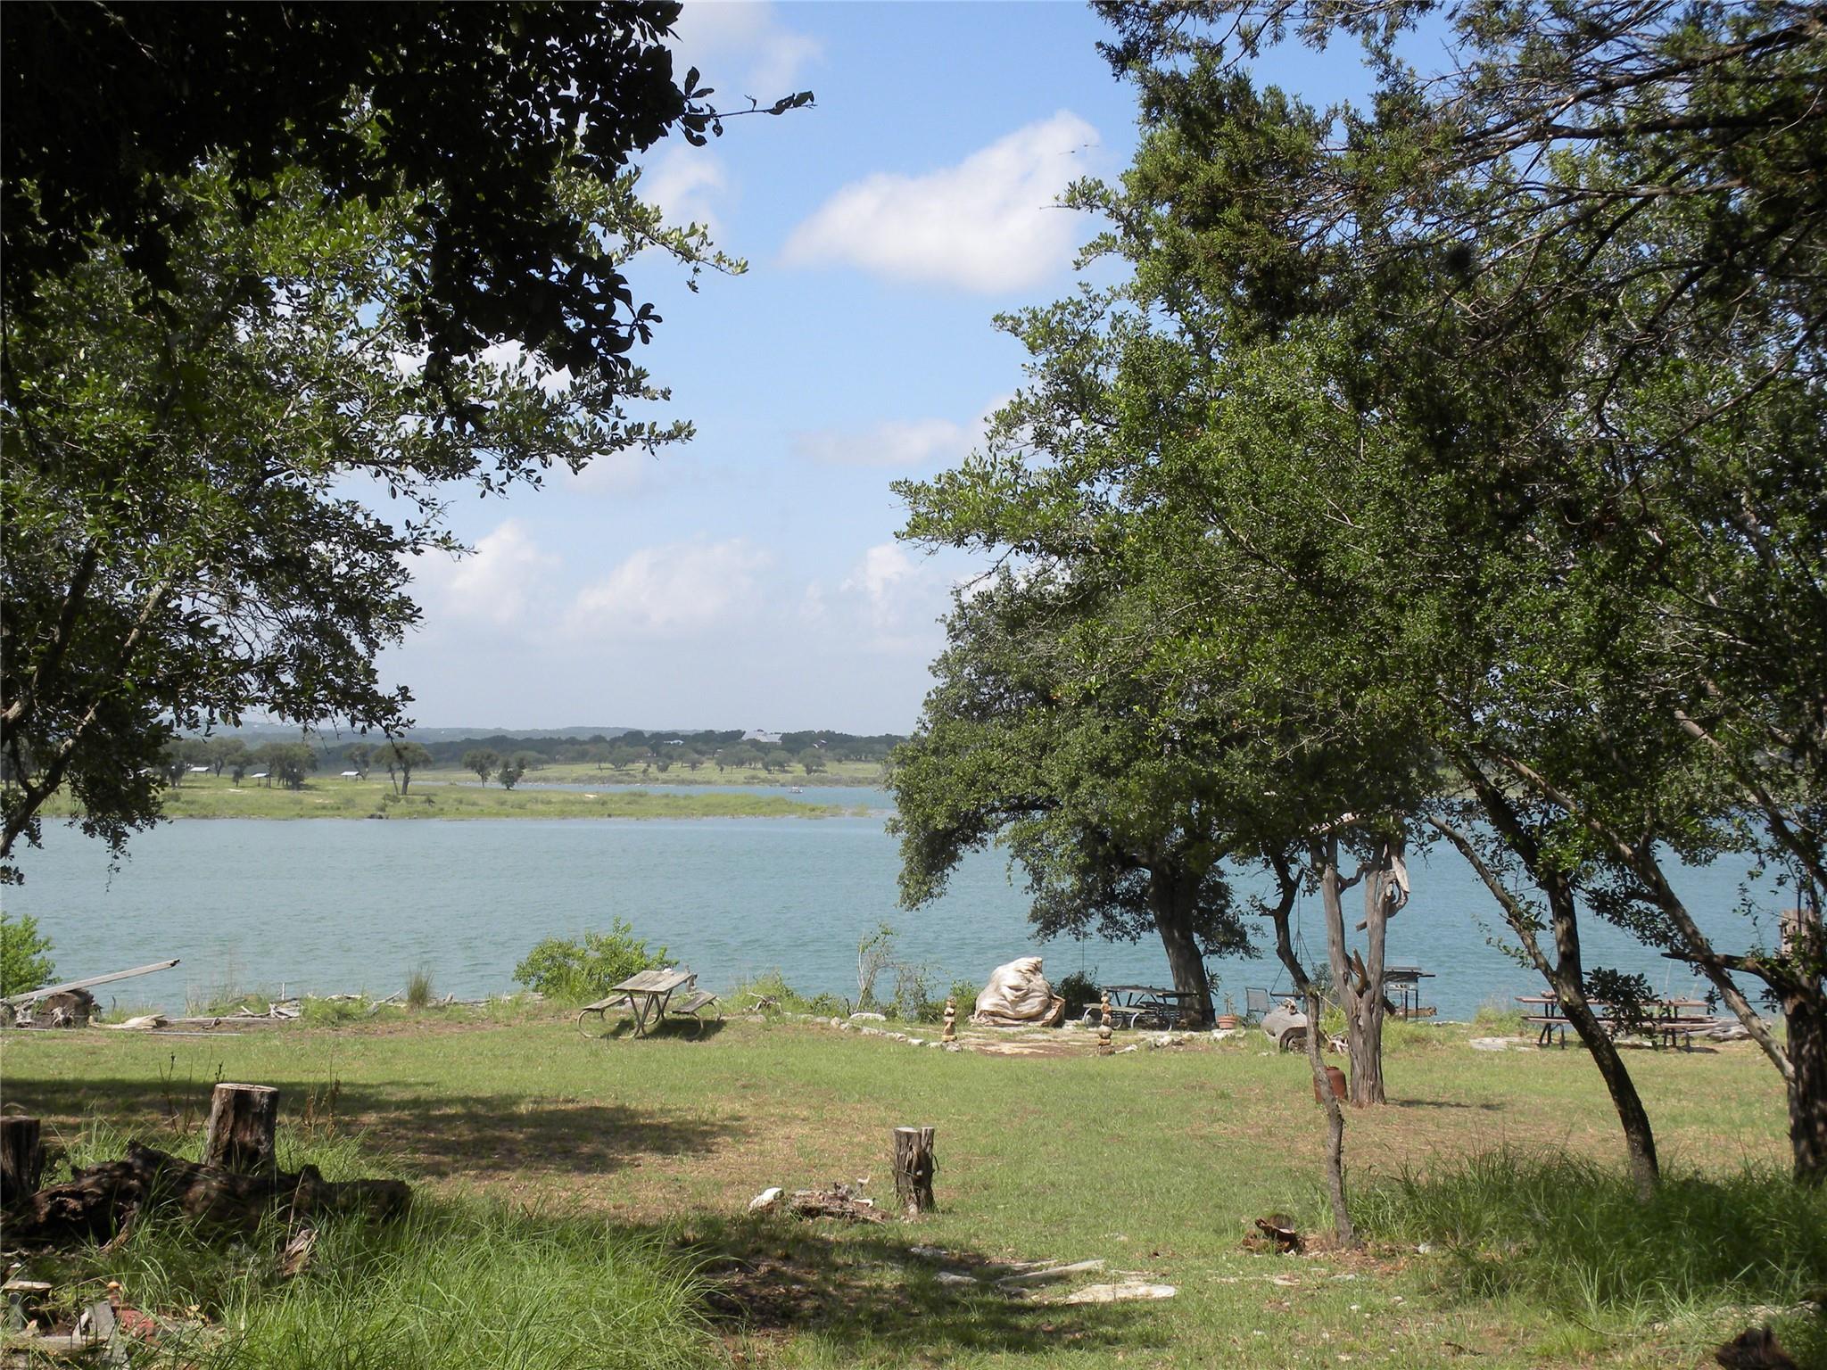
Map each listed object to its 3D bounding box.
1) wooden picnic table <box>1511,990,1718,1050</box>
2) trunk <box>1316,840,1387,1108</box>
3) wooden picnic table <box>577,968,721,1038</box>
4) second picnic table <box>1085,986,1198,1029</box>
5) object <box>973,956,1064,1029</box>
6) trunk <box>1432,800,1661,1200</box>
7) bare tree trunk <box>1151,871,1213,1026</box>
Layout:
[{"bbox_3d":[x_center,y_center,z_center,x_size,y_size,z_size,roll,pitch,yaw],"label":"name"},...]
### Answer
[{"bbox_3d":[9.620,4.610,37.700,2.450,0.750,1.500,0,-1,5],"label":"wooden picnic table"},{"bbox_3d":[4.310,2.800,27.000,0.710,2.680,0.500,0,-1,0],"label":"trunk"},{"bbox_3d":[-3.650,4.500,38.500,1.650,0.740,2.300,0,-1,5],"label":"wooden picnic table"},{"bbox_3d":[3.920,5.400,45.800,1.600,0.730,2.300,1,-1,-22],"label":"second picnic table"},{"bbox_3d":[1.680,4.920,44.000,1.420,1.100,1.250,0,-1,0],"label":"object"},{"bbox_3d":[4.150,2.070,18.000,1.450,2.650,0.600,0,-1,0],"label":"trunk"},{"bbox_3d":[4.570,4.500,46.600,1.030,2.620,0.800,0,-1,0],"label":"bare tree trunk"}]

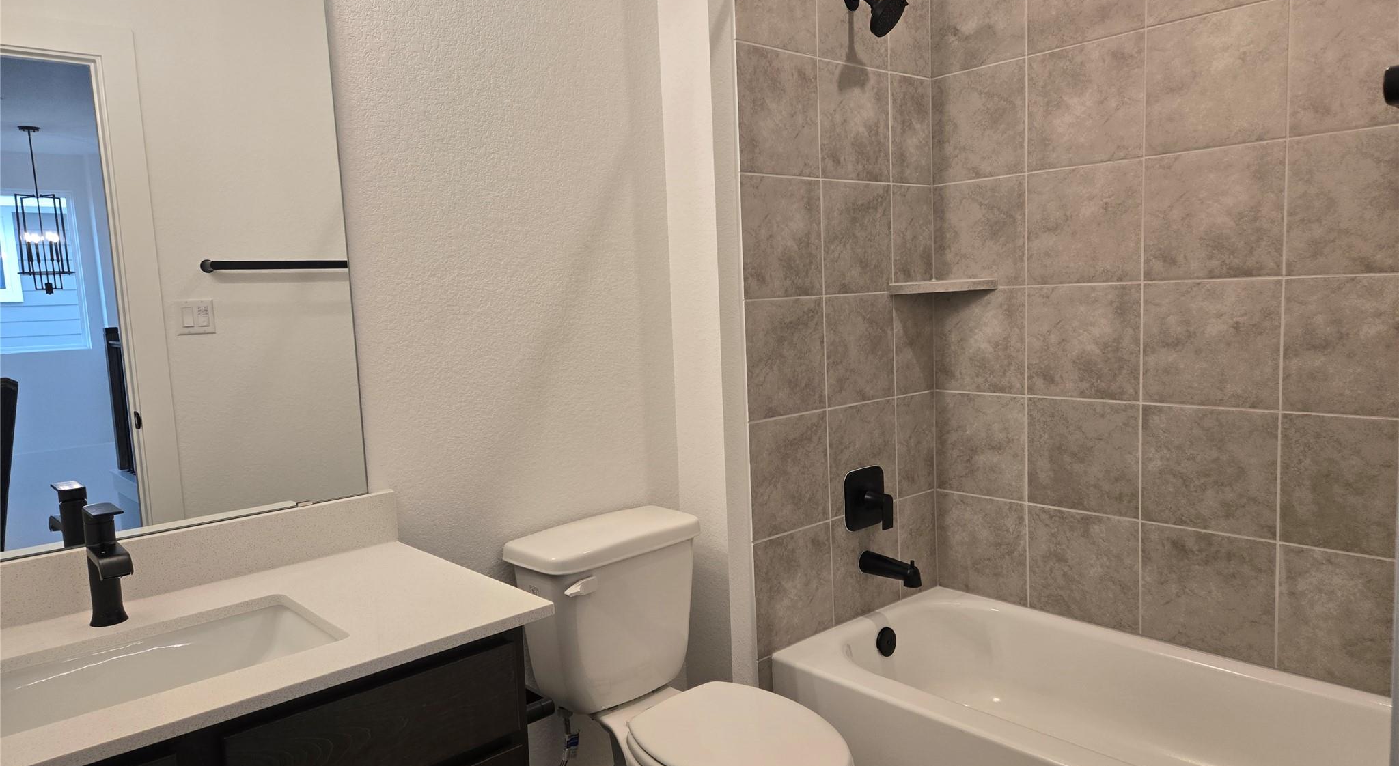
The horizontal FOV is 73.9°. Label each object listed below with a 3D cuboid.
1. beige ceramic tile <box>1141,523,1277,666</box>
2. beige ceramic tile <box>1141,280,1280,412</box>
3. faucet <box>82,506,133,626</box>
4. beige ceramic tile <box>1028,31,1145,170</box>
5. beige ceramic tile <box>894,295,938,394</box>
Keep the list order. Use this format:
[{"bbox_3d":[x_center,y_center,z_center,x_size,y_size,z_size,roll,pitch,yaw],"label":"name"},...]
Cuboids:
[{"bbox_3d":[1.254,0.519,2.302,0.010,0.300,0.310,-8,8,-41],"label":"beige ceramic tile"},{"bbox_3d":[1.228,-0.091,2.237,0.010,0.305,0.310,-8,8,-41],"label":"beige ceramic tile"},{"bbox_3d":[-0.917,0.290,1.444,0.051,0.190,0.129,-8,8,-41],"label":"faucet"},{"bbox_3d":[0.996,-0.720,2.408,0.010,0.305,0.312,-8,8,-41],"label":"beige ceramic tile"},{"bbox_3d":[0.633,-0.121,2.746,0.190,0.304,0.010,-8,8,-41],"label":"beige ceramic tile"}]

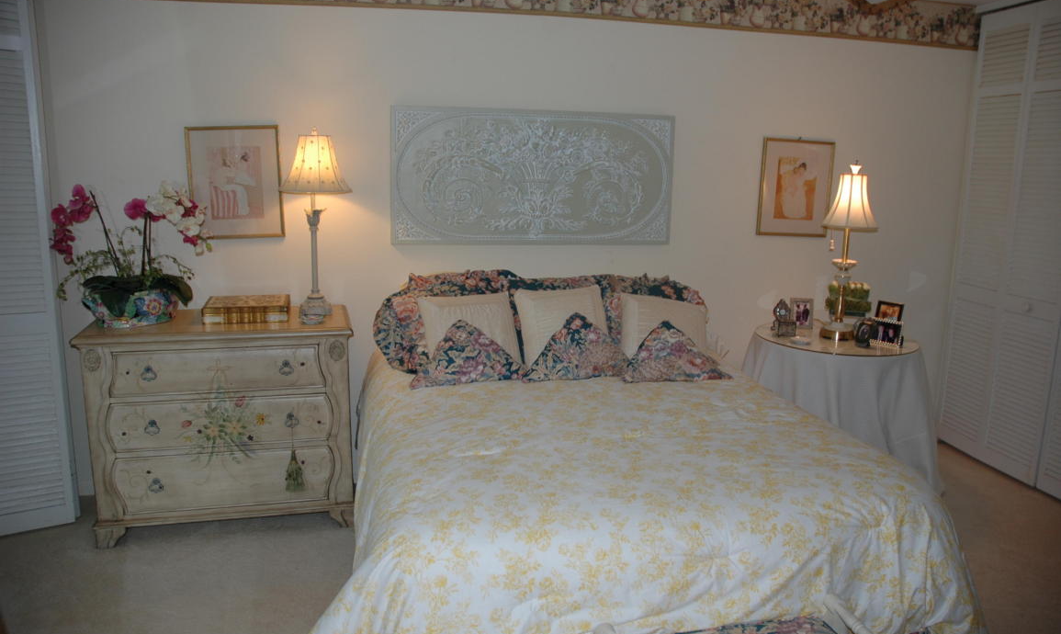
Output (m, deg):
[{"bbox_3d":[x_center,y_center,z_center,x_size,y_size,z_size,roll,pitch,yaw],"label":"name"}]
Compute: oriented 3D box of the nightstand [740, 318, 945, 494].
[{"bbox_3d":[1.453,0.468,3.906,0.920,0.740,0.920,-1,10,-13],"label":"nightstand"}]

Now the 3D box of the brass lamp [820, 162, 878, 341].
[{"bbox_3d":[1.526,-0.320,3.861,0.270,0.830,0.270,-1,10,-13],"label":"brass lamp"}]

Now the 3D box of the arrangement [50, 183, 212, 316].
[{"bbox_3d":[-1.648,-0.283,3.298,0.597,0.535,0.420,-1,10,-13],"label":"arrangement"}]

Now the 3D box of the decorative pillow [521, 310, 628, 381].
[{"bbox_3d":[0.180,0.121,3.504,0.450,0.310,0.140,-2,-21,-13],"label":"decorative pillow"}]

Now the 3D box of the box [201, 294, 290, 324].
[{"bbox_3d":[-1.199,-0.035,3.386,0.335,0.070,0.285,-2,11,-13],"label":"box"}]

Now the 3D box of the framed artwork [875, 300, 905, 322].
[{"bbox_3d":[1.740,0.018,3.879,0.035,0.170,0.130,14,-1,-41],"label":"framed artwork"}]

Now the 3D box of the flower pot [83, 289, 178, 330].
[{"bbox_3d":[-1.682,-0.044,3.362,0.380,0.145,0.330,-1,10,-13],"label":"flower pot"}]

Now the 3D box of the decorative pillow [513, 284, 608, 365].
[{"bbox_3d":[0.152,0.034,3.701,0.410,0.390,0.140,-2,-10,-13],"label":"decorative pillow"}]

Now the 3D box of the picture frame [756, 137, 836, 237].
[{"bbox_3d":[1.403,-0.681,4.215,0.410,0.500,0.025,-1,10,-13],"label":"picture frame"}]

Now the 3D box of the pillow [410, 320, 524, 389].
[{"bbox_3d":[-0.277,0.144,3.399,0.470,0.300,0.140,-2,-21,-13],"label":"pillow"}]

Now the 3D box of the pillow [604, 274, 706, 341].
[{"bbox_3d":[0.623,0.020,3.946,0.610,0.470,0.170,-1,-15,-13],"label":"pillow"}]

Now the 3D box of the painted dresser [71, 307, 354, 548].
[{"bbox_3d":[-1.283,0.437,3.407,1.040,0.870,0.510,-2,11,-13],"label":"painted dresser"}]

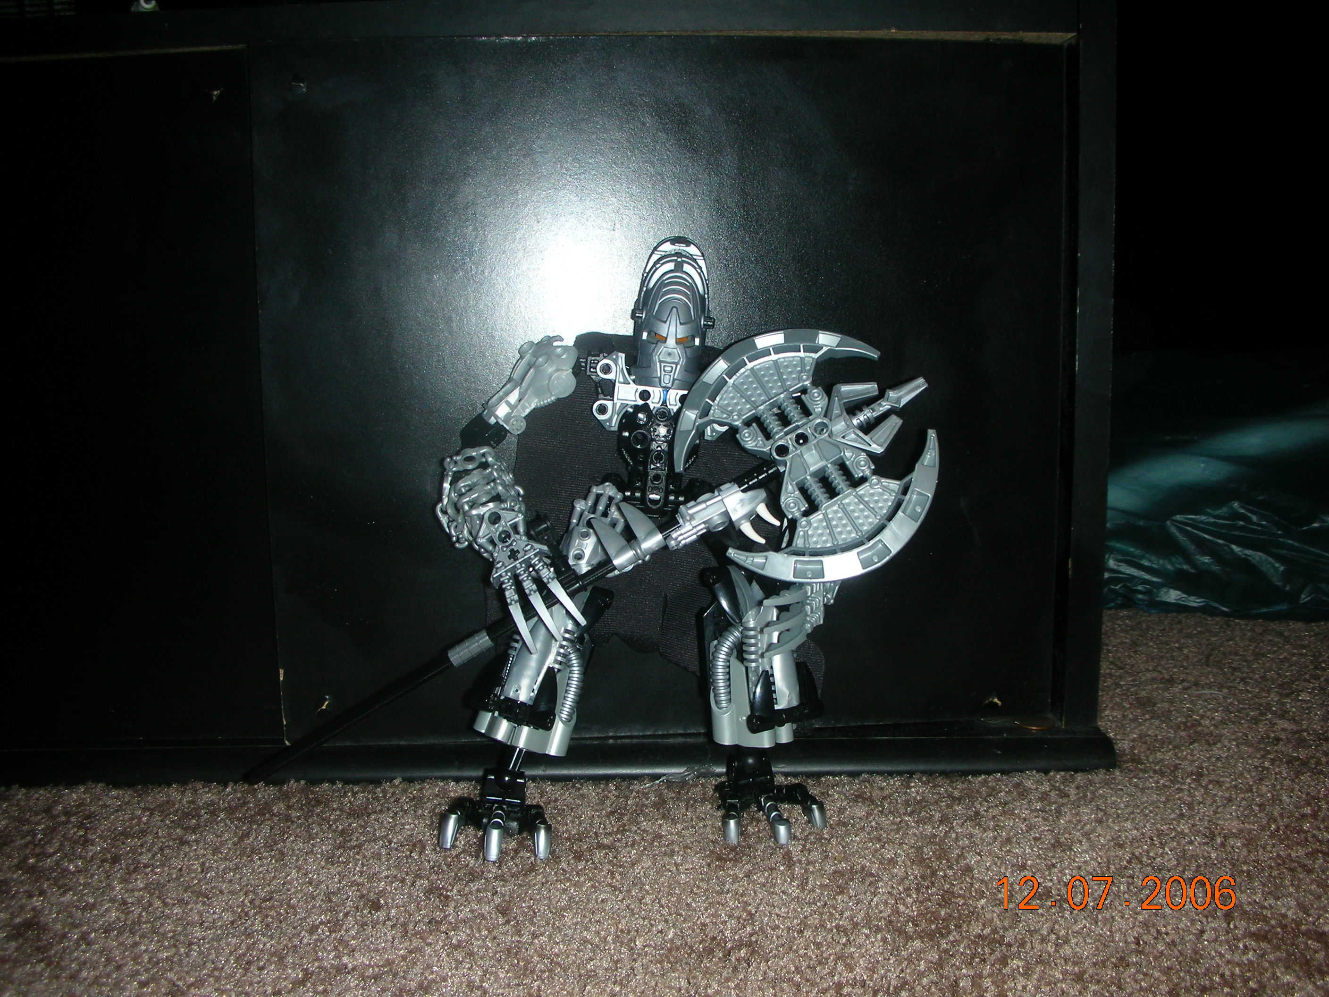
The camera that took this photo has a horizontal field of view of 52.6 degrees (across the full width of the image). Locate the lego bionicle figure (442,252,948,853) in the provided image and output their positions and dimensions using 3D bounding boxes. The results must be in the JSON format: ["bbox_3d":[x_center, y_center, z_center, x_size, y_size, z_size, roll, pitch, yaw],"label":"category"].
[{"bbox_3d":[0.006,0.019,0.515,0.187,0.236,0.120,-1,7,0],"label":"lego bionicle figure"}]

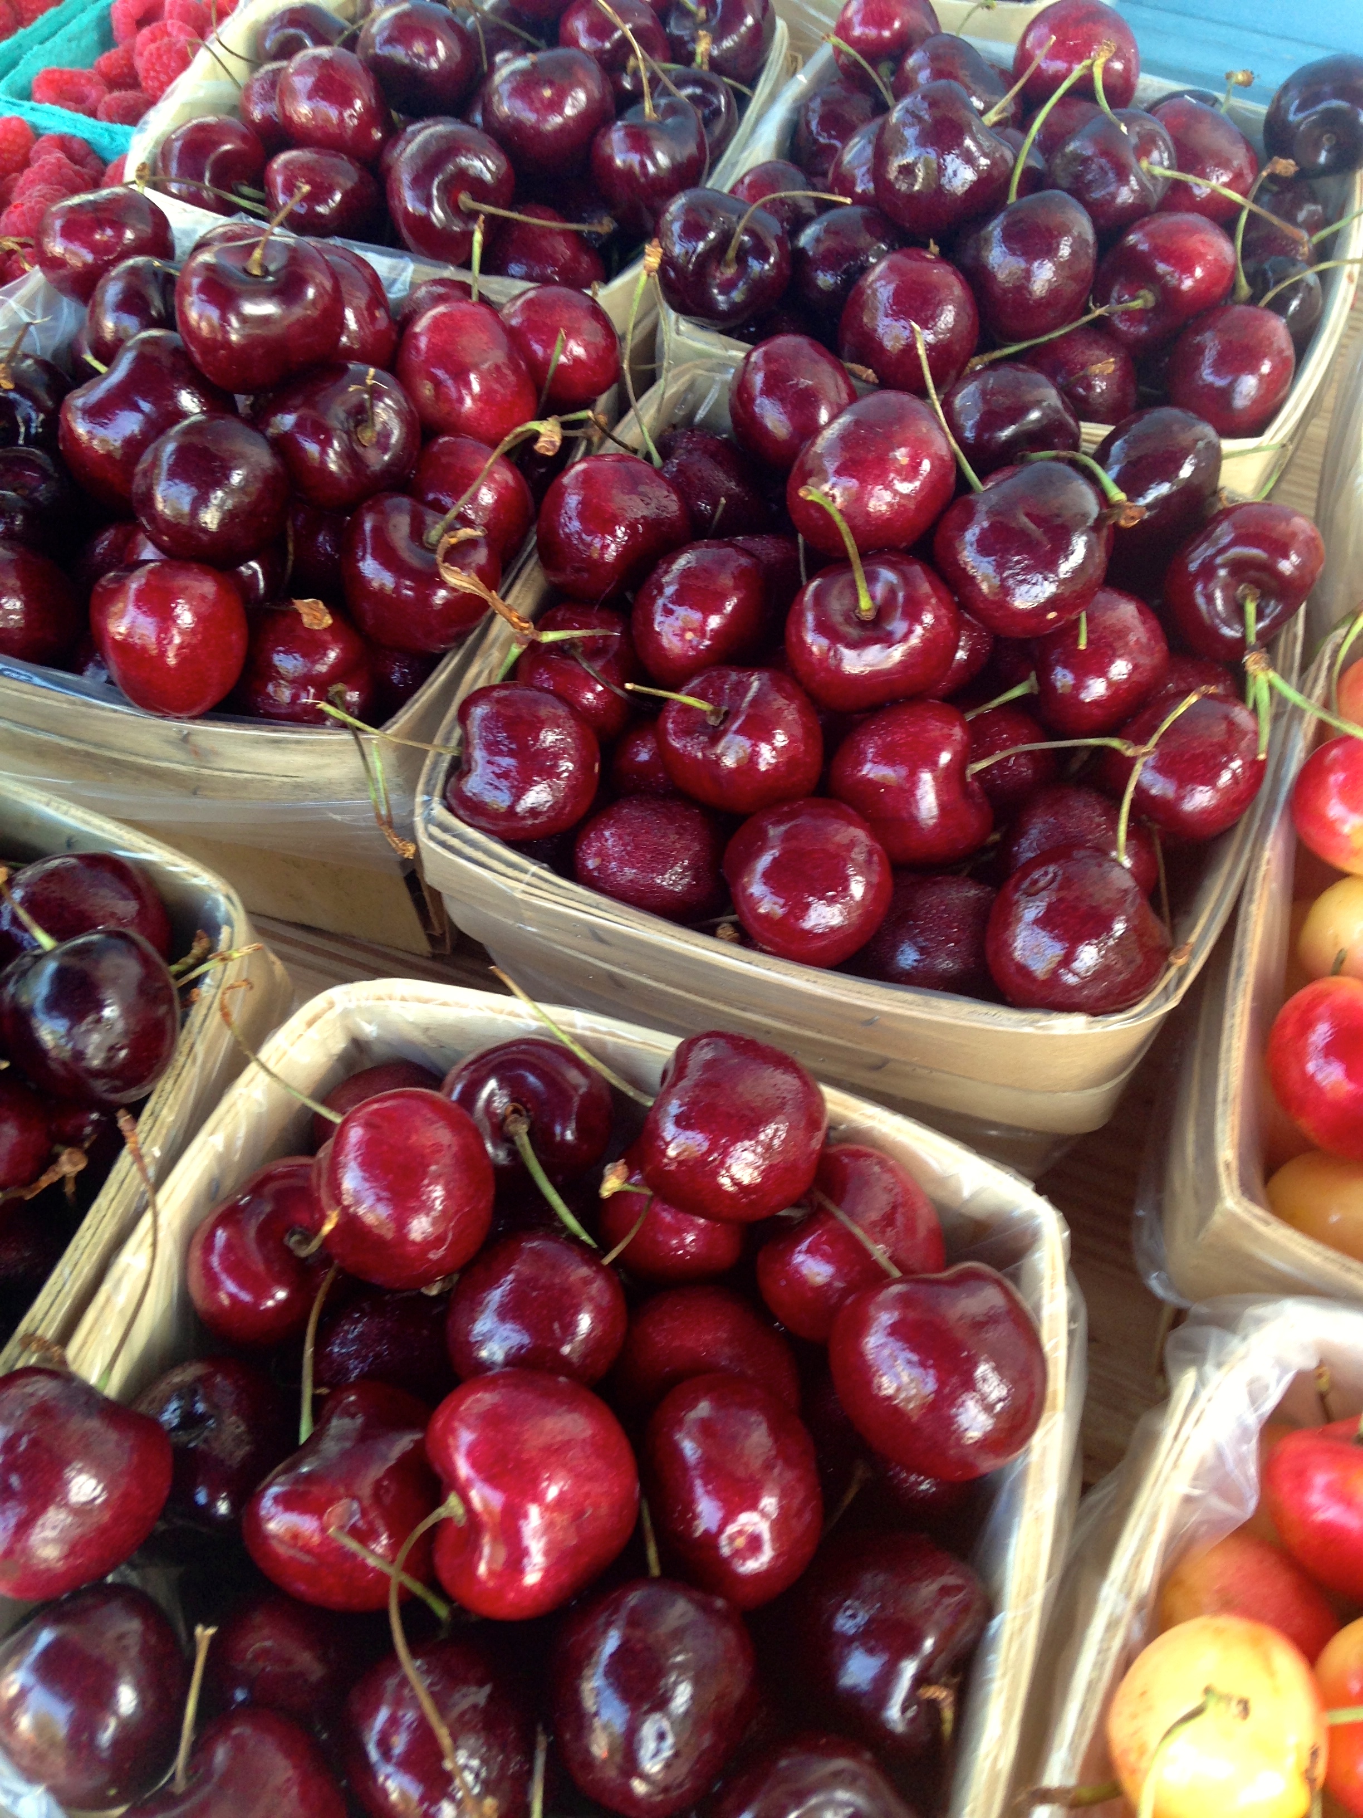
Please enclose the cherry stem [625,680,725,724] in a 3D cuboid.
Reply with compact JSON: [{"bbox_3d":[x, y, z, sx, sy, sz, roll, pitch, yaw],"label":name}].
[{"bbox_3d":[-0.001,-0.032,0.263,0.018,0.003,0.002,11,51,-28],"label":"cherry stem"}]

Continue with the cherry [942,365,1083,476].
[{"bbox_3d":[0.062,-0.091,0.326,0.026,0.024,0.025,0,53,0],"label":"cherry"}]

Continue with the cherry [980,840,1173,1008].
[{"bbox_3d":[0.058,0.003,0.254,0.027,0.025,0.025,-4,57,0],"label":"cherry"}]

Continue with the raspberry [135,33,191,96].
[{"bbox_3d":[-0.130,-0.212,0.438,0.017,0.018,0.017,-4,57,0],"label":"raspberry"}]

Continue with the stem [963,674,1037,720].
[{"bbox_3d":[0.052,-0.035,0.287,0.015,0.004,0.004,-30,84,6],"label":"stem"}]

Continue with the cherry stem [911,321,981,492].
[{"bbox_3d":[0.047,-0.089,0.308,0.003,0.034,0.002,-28,23,0],"label":"cherry stem"}]

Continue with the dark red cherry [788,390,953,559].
[{"bbox_3d":[0.032,-0.073,0.292,0.026,0.025,0.027,-1,102,-6],"label":"dark red cherry"}]

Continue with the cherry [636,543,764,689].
[{"bbox_3d":[0.003,-0.051,0.298,0.022,0.025,0.024,28,29,-7],"label":"cherry"}]

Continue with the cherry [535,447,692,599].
[{"bbox_3d":[-0.012,-0.067,0.302,0.026,0.025,0.025,0,41,0],"label":"cherry"}]

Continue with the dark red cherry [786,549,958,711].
[{"bbox_3d":[0.030,-0.044,0.276,0.027,0.025,0.025,-4,57,0],"label":"dark red cherry"}]

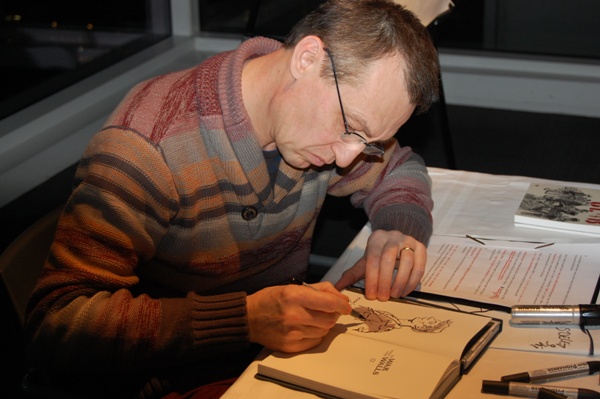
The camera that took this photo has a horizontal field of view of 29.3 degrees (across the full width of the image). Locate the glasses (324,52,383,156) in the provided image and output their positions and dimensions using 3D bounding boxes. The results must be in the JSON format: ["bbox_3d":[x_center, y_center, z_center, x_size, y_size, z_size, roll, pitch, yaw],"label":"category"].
[{"bbox_3d":[0.059,-0.125,1.455,0.040,0.140,0.137,-20,-15,20],"label":"glasses"}]

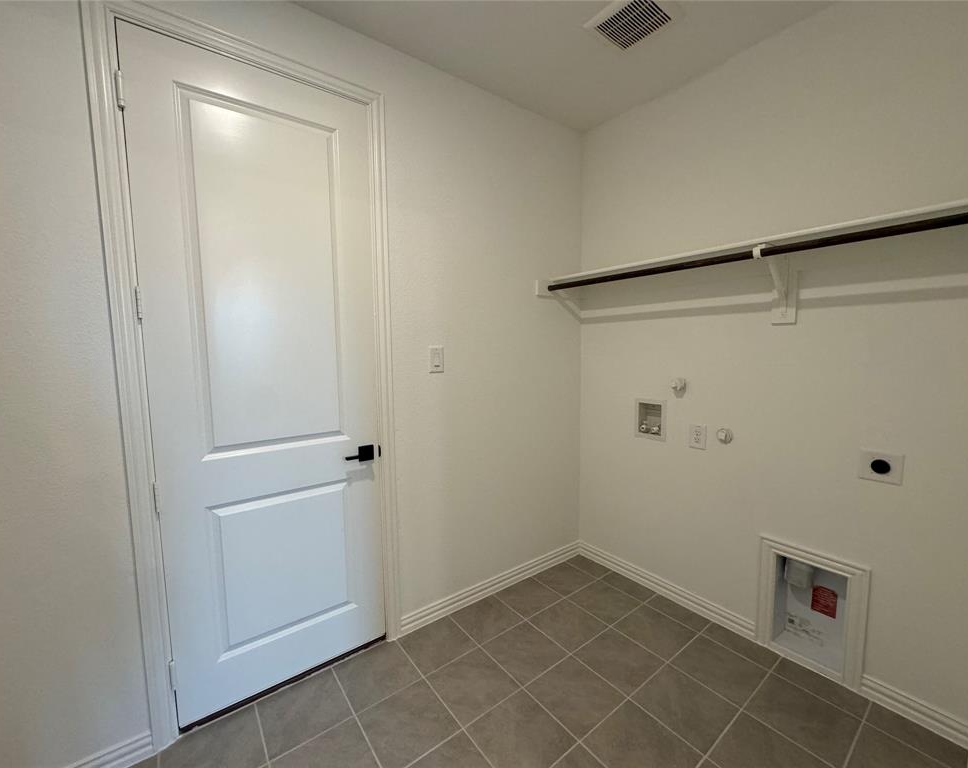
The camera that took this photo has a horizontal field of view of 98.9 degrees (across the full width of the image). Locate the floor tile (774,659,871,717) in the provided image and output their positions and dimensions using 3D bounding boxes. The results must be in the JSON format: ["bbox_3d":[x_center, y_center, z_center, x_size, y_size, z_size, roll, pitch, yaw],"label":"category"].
[{"bbox_3d":[1.409,1.274,1.737,0.137,0.010,0.301,-5,7,-37],"label":"floor tile"}]

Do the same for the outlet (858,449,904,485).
[{"bbox_3d":[1.529,0.321,1.594,0.016,0.118,0.120,-5,7,-37],"label":"outlet"}]

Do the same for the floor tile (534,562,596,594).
[{"bbox_3d":[0.500,1.205,2.559,0.300,0.013,0.281,-5,7,-37],"label":"floor tile"}]

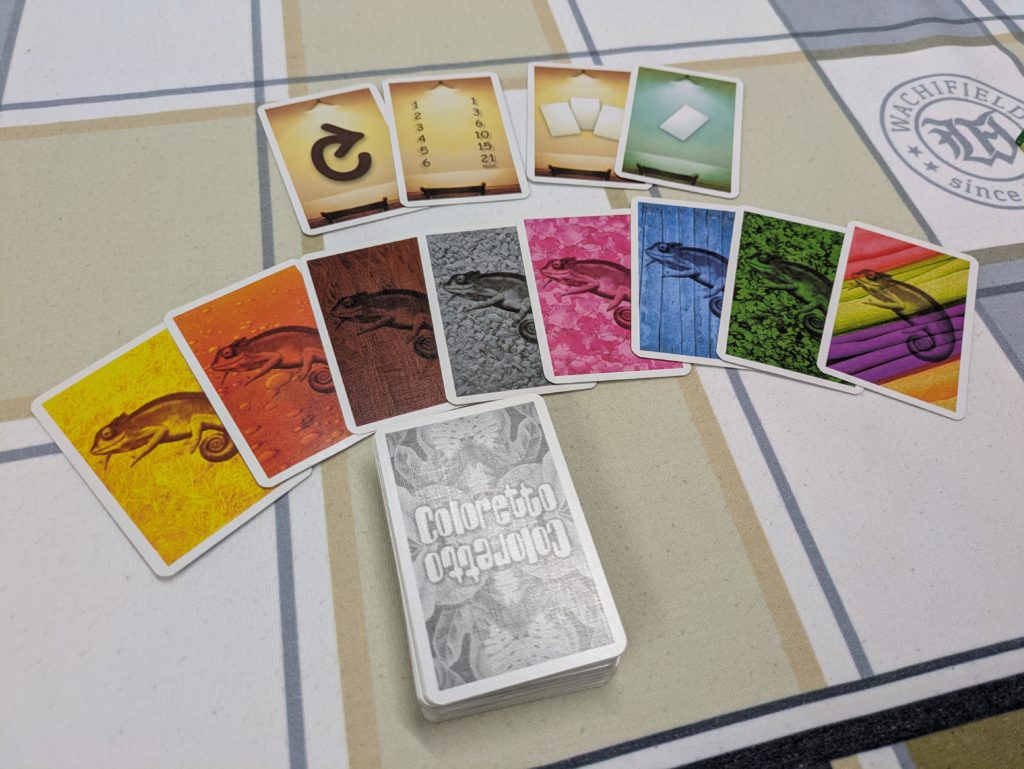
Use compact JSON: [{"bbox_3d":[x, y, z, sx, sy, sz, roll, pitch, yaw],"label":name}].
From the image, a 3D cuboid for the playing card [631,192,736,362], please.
[{"bbox_3d":[0.078,-0.044,0.308,0.057,0.001,0.088,6,58,0],"label":"playing card"}]

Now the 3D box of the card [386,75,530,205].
[{"bbox_3d":[-0.028,-0.116,0.345,0.057,0.001,0.088,-7,59,-8],"label":"card"}]

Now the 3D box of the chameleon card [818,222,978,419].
[{"bbox_3d":[0.164,-0.030,0.311,0.059,0.001,0.090,21,59,9],"label":"chameleon card"}]

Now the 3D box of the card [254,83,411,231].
[{"bbox_3d":[-0.078,-0.106,0.341,0.059,0.001,0.090,-18,61,-15],"label":"card"}]

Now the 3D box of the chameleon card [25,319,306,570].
[{"bbox_3d":[-0.118,0.018,0.256,0.088,0.001,0.057,41,64,20],"label":"chameleon card"}]

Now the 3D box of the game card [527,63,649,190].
[{"bbox_3d":[0.037,-0.129,0.364,0.059,0.001,0.090,3,58,-3],"label":"game card"}]

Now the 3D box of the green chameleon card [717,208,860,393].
[{"bbox_3d":[0.120,-0.039,0.313,0.059,0.001,0.090,15,58,5],"label":"green chameleon card"}]

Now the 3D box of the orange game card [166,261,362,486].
[{"bbox_3d":[-0.086,-0.008,0.279,0.059,0.001,0.090,-30,65,-21],"label":"orange game card"}]

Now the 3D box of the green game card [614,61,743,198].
[{"bbox_3d":[0.083,-0.126,0.359,0.057,0.001,0.088,11,58,3],"label":"green game card"}]

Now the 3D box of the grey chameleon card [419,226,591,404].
[{"bbox_3d":[-0.003,-0.033,0.300,0.059,0.001,0.090,-8,59,-9],"label":"grey chameleon card"}]

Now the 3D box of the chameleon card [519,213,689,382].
[{"bbox_3d":[0.036,-0.039,0.302,0.057,0.001,0.088,-5,59,-7],"label":"chameleon card"}]

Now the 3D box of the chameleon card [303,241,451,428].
[{"bbox_3d":[-0.046,-0.024,0.292,0.059,0.001,0.090,-16,60,-13],"label":"chameleon card"}]

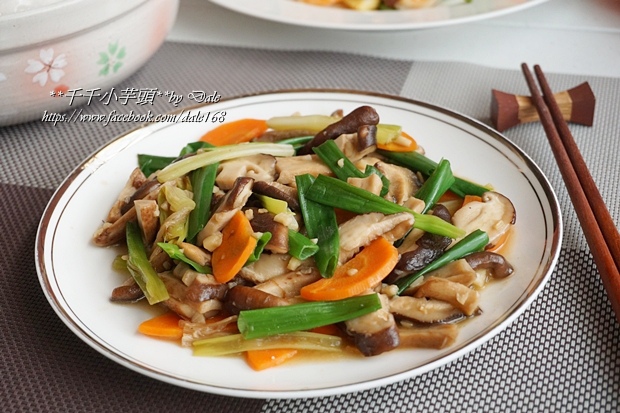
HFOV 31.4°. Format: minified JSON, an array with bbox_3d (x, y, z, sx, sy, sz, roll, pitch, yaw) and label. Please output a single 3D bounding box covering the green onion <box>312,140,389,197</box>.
[{"bbox_3d":[0.020,-0.020,0.542,0.043,0.009,0.013,30,46,28],"label":"green onion"}]

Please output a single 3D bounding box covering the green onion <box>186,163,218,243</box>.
[{"bbox_3d":[-0.049,-0.004,0.519,0.011,0.006,0.049,3,54,10],"label":"green onion"}]

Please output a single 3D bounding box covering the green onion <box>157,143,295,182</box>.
[{"bbox_3d":[-0.041,-0.022,0.546,0.069,0.007,0.009,-10,34,-8],"label":"green onion"}]

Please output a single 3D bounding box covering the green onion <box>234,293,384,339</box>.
[{"bbox_3d":[0.000,0.045,0.453,0.060,0.009,0.011,-8,34,-1],"label":"green onion"}]

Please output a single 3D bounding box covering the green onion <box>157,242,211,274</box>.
[{"bbox_3d":[-0.056,0.022,0.482,0.029,0.006,0.007,25,40,12],"label":"green onion"}]

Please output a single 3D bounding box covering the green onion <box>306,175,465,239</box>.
[{"bbox_3d":[0.034,0.001,0.508,0.075,0.008,0.013,15,38,14],"label":"green onion"}]

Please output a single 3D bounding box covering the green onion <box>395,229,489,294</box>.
[{"bbox_3d":[0.058,0.024,0.487,0.045,0.008,0.009,-30,41,-14],"label":"green onion"}]

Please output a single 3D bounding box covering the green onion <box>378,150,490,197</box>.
[{"bbox_3d":[0.061,-0.017,0.543,0.058,0.007,0.009,19,38,13],"label":"green onion"}]

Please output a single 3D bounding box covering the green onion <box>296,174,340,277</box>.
[{"bbox_3d":[0.004,0.008,0.488,0.013,0.006,0.057,-8,50,-7],"label":"green onion"}]

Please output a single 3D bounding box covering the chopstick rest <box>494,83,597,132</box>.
[{"bbox_3d":[0.130,-0.055,0.613,0.053,0.017,0.019,-4,34,-1],"label":"chopstick rest"}]

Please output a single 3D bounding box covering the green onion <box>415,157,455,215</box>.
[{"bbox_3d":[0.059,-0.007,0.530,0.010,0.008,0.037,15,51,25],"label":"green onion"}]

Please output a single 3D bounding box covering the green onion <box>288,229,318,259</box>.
[{"bbox_3d":[-0.005,0.015,0.479,0.016,0.008,0.010,34,40,-1],"label":"green onion"}]

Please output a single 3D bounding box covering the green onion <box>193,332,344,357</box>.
[{"bbox_3d":[-0.018,0.059,0.468,0.064,0.006,0.009,-3,34,1],"label":"green onion"}]

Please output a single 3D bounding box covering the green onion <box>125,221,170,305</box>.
[{"bbox_3d":[-0.075,0.026,0.507,0.010,0.007,0.046,-15,54,-16],"label":"green onion"}]

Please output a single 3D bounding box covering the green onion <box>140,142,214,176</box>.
[{"bbox_3d":[-0.068,-0.024,0.560,0.037,0.010,0.015,-8,34,4],"label":"green onion"}]

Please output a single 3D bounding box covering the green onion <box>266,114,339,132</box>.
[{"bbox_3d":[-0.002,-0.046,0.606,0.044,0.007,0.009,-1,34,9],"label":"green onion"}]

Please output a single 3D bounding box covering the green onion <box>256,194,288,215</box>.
[{"bbox_3d":[-0.018,-0.001,0.528,0.017,0.006,0.008,23,41,18],"label":"green onion"}]

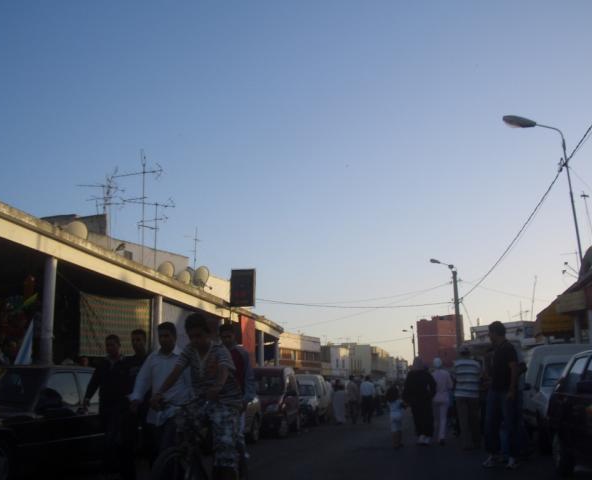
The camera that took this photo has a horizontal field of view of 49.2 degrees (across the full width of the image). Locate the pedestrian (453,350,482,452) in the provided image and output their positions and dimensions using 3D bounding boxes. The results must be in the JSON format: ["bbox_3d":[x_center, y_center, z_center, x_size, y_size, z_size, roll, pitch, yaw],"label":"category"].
[{"bbox_3d":[2.928,2.700,11.136,0.500,1.710,0.340,-3,-14,10],"label":"pedestrian"}]

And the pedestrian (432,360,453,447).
[{"bbox_3d":[2.761,3.048,12.235,0.470,1.610,0.380,-3,-14,8],"label":"pedestrian"}]

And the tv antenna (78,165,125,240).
[{"bbox_3d":[-5.136,-0.919,17.000,1.200,2.000,0.650,5,-15,-22],"label":"tv antenna"}]

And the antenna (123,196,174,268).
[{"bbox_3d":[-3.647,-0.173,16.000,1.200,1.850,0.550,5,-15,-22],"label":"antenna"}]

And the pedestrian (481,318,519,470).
[{"bbox_3d":[2.547,1.930,8.150,0.380,1.760,0.460,1,-14,-8],"label":"pedestrian"}]

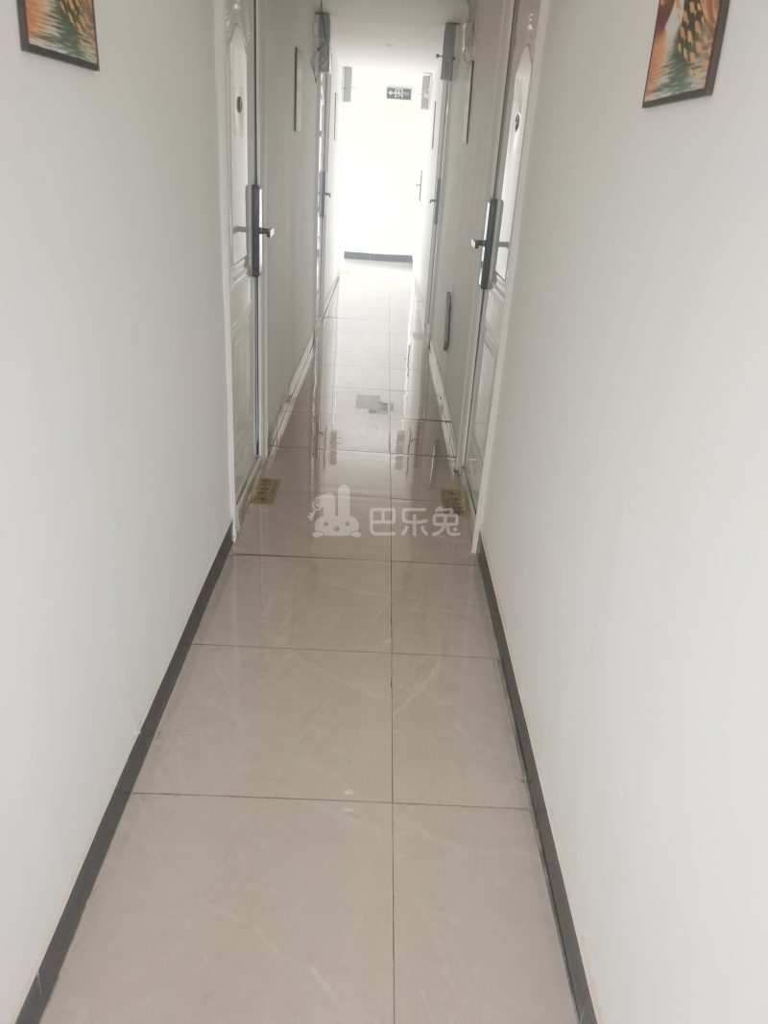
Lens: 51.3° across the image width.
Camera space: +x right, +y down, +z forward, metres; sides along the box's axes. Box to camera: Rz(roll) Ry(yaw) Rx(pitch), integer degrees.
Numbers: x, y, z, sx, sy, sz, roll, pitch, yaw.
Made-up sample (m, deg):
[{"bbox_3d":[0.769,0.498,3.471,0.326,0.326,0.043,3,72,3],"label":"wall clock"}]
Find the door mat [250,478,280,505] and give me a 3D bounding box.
[{"bbox_3d":[-0.518,-0.095,3.499,0.105,0.010,0.290,3,24,-1],"label":"door mat"}]

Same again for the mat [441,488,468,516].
[{"bbox_3d":[0.310,-0.044,3.483,0.103,0.008,0.297,3,24,-1],"label":"mat"}]

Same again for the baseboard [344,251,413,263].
[{"bbox_3d":[-0.066,-3.656,11.487,0.990,0.090,0.020,3,24,-1],"label":"baseboard"}]

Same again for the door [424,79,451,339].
[{"bbox_3d":[0.469,-2.481,6.445,0.070,2.090,0.930,3,24,-1],"label":"door"}]

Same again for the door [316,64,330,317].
[{"bbox_3d":[-0.535,-2.534,6.428,0.070,2.090,0.930,3,24,-1],"label":"door"}]

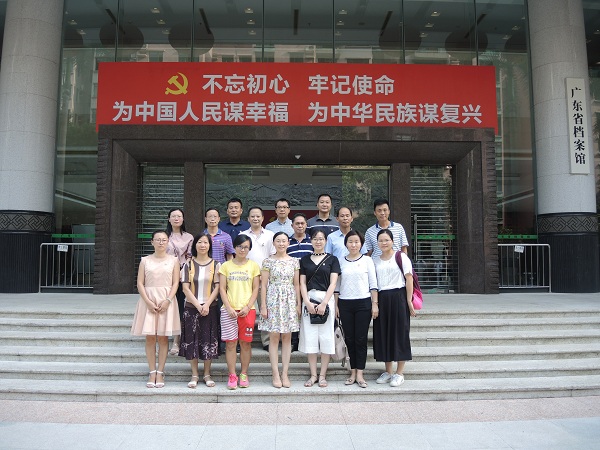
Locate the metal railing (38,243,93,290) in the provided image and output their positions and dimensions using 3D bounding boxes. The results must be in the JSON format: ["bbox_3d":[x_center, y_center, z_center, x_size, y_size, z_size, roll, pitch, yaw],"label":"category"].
[{"bbox_3d":[-4.727,0.886,9.880,1.120,1.040,0.080,0,-5,-1],"label":"metal railing"}]

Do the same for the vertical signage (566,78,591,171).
[{"bbox_3d":[5.946,-2.113,10.379,0.375,2.080,0.060,0,-5,-1],"label":"vertical signage"}]

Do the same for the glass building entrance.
[{"bbox_3d":[-0.074,0.053,10.230,6.750,2.750,0.350,0,-5,-1],"label":"glass building entrance"}]

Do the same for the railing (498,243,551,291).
[{"bbox_3d":[4.691,0.901,10.141,1.120,1.040,0.080,0,-5,-1],"label":"railing"}]

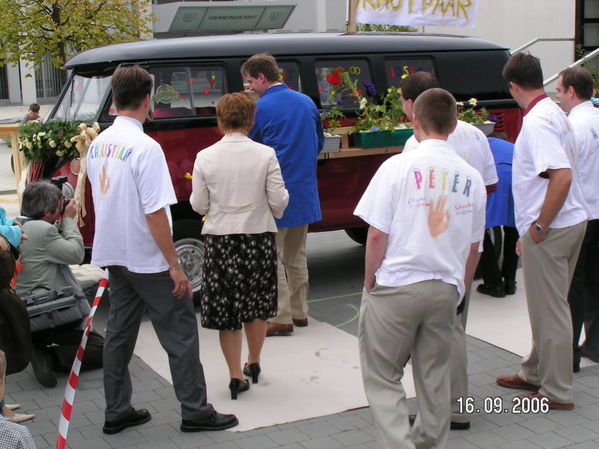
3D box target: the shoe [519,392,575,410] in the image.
[{"bbox_3d":[1.257,0.859,5.289,0.285,0.110,0.105,3,10,26],"label":"shoe"}]

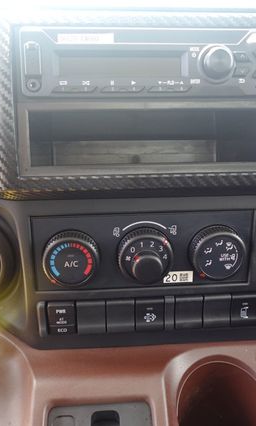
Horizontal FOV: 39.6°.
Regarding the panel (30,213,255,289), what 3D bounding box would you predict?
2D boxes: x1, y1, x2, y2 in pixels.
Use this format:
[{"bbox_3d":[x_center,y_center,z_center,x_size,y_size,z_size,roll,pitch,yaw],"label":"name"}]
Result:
[{"bbox_3d":[0.013,0.031,0.254,0.162,0.059,0.026,-2,13,-3],"label":"panel"}]

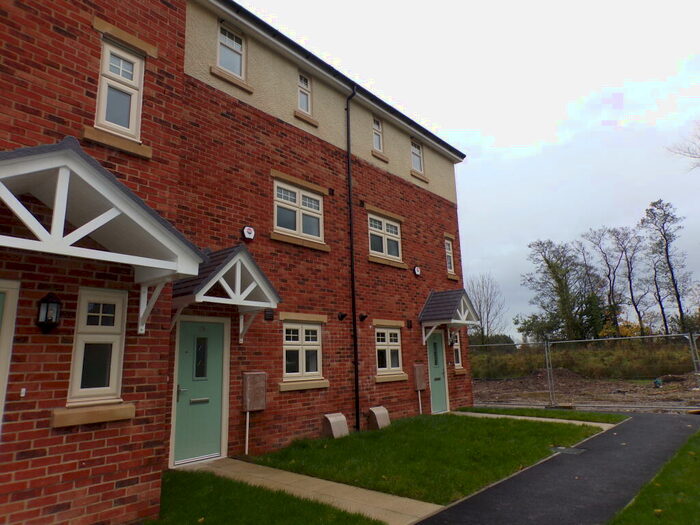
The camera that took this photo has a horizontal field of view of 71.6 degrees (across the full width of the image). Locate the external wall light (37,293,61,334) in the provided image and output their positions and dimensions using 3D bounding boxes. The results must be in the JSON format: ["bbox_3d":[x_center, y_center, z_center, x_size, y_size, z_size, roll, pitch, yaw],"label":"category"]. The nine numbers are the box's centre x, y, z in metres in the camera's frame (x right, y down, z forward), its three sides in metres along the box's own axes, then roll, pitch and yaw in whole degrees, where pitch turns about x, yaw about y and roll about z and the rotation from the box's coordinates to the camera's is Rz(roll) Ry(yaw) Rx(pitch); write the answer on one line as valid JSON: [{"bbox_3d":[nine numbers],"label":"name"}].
[{"bbox_3d":[-2.495,0.422,4.022,0.210,0.321,0.165,-11,-15,39],"label":"external wall light"}]

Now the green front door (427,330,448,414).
[{"bbox_3d":[2.213,2.753,12.391,0.100,2.080,0.920,-11,-15,39],"label":"green front door"}]

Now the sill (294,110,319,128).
[{"bbox_3d":[-0.924,-2.912,9.867,0.145,0.135,0.690,-10,-14,38],"label":"sill"}]

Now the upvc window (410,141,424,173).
[{"bbox_3d":[1.791,-2.886,13.220,0.090,0.880,0.600,-11,-15,39],"label":"upvc window"}]

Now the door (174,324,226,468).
[{"bbox_3d":[-2.245,1.896,7.234,0.060,2.005,0.760,-11,-15,39],"label":"door"}]

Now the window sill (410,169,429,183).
[{"bbox_3d":[1.827,-2.286,13.013,0.140,0.130,0.870,-11,-15,39],"label":"window sill"}]

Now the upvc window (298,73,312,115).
[{"bbox_3d":[-0.973,-3.490,10.038,0.070,0.850,0.390,-11,-15,39],"label":"upvc window"}]

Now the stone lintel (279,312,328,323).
[{"bbox_3d":[-0.876,1.026,9.053,0.110,0.138,1.250,-10,-14,38],"label":"stone lintel"}]

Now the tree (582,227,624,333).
[{"bbox_3d":[20.715,2.487,38.890,3.132,11.135,3.000,-1,-12,0],"label":"tree"}]

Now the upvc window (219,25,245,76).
[{"bbox_3d":[-2.151,-3.745,8.682,0.070,0.870,0.620,-11,-15,39],"label":"upvc window"}]

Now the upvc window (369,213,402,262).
[{"bbox_3d":[0.809,-0.559,11.613,0.080,1.015,1.400,-10,-14,38],"label":"upvc window"}]

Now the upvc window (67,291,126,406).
[{"bbox_3d":[-2.349,0.776,4.546,0.090,1.060,0.450,-11,-15,39],"label":"upvc window"}]

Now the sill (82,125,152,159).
[{"bbox_3d":[-2.372,-1.200,4.935,0.130,0.131,0.676,-11,-15,39],"label":"sill"}]

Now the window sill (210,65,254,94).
[{"bbox_3d":[-2.082,-3.180,8.510,0.145,0.130,0.885,-11,-15,39],"label":"window sill"}]

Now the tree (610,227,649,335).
[{"bbox_3d":[22.799,2.487,38.890,2.967,11.135,3.000,-1,-12,0],"label":"tree"}]

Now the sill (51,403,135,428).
[{"bbox_3d":[-2.237,1.321,4.227,0.150,0.140,0.675,-10,-14,38],"label":"sill"}]

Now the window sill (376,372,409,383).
[{"bbox_3d":[0.902,2.599,10.895,0.150,0.143,1.250,-10,-14,38],"label":"window sill"}]

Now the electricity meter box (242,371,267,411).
[{"bbox_3d":[-1.535,2.073,7.824,0.120,0.587,0.400,-11,-15,39],"label":"electricity meter box"}]

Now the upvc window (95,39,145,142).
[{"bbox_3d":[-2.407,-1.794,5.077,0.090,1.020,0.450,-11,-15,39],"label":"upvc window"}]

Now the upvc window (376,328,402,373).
[{"bbox_3d":[0.846,2.009,10.940,0.070,1.015,0.990,-11,-15,39],"label":"upvc window"}]

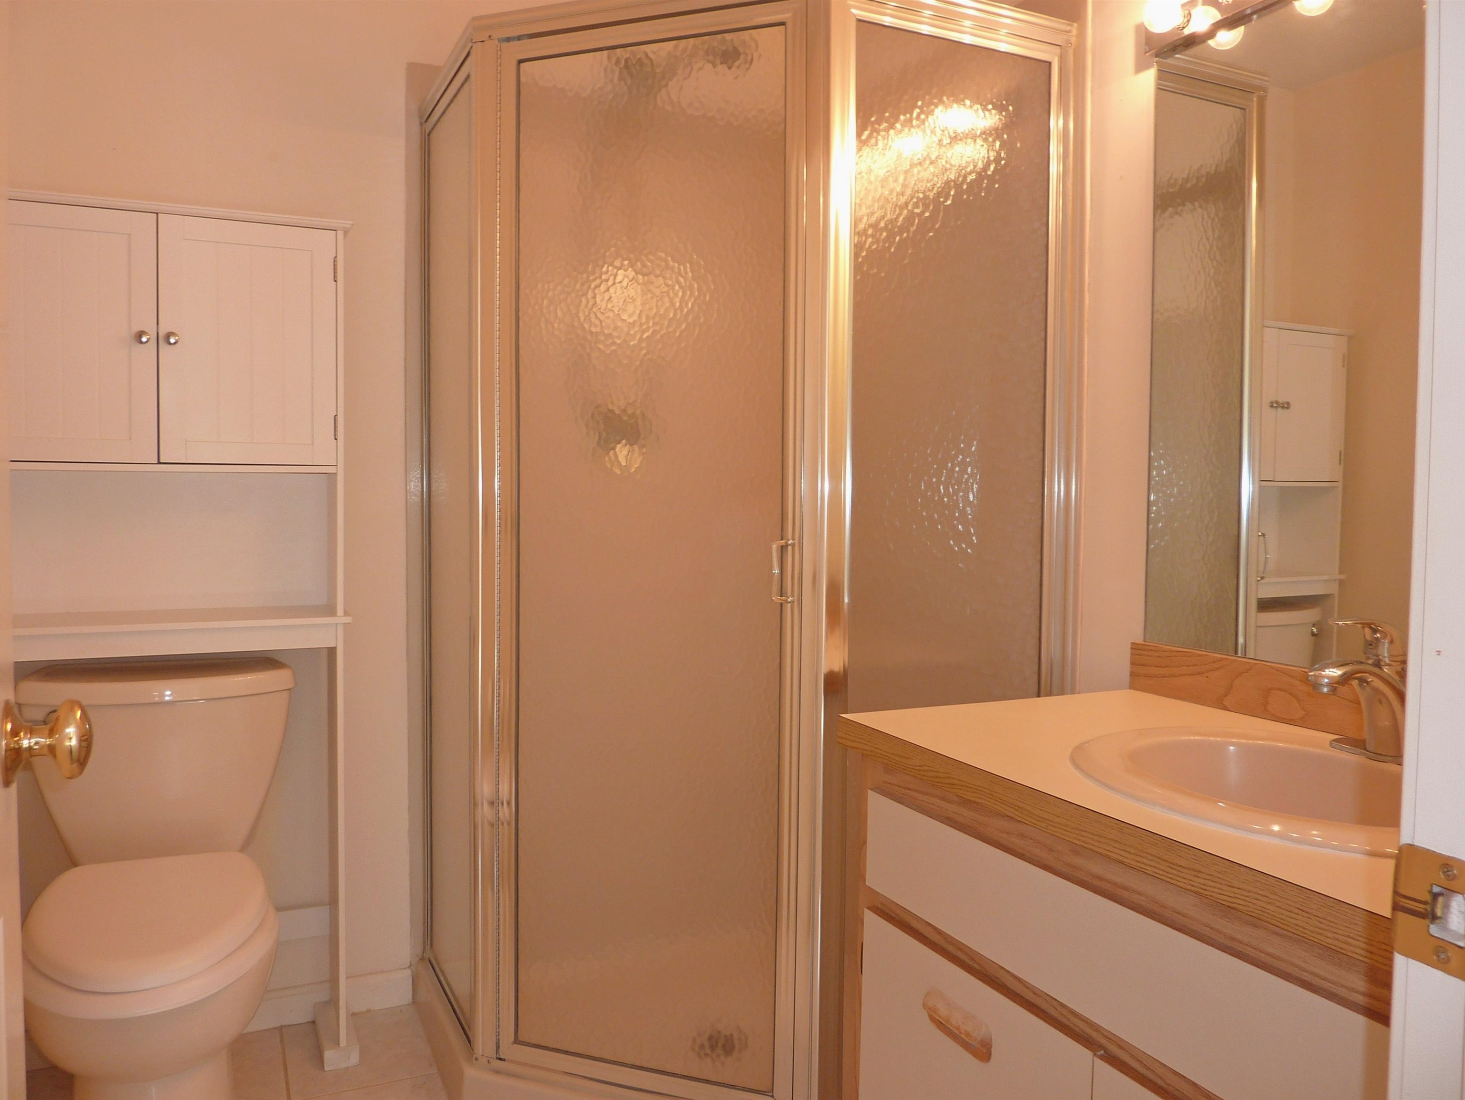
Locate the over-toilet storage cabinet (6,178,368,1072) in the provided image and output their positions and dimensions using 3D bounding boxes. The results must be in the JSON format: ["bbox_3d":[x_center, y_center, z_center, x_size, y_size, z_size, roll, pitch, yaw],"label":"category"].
[{"bbox_3d":[-1.047,0.188,1.958,0.642,1.594,0.220,0,3,-24],"label":"over-toilet storage cabinet"}]

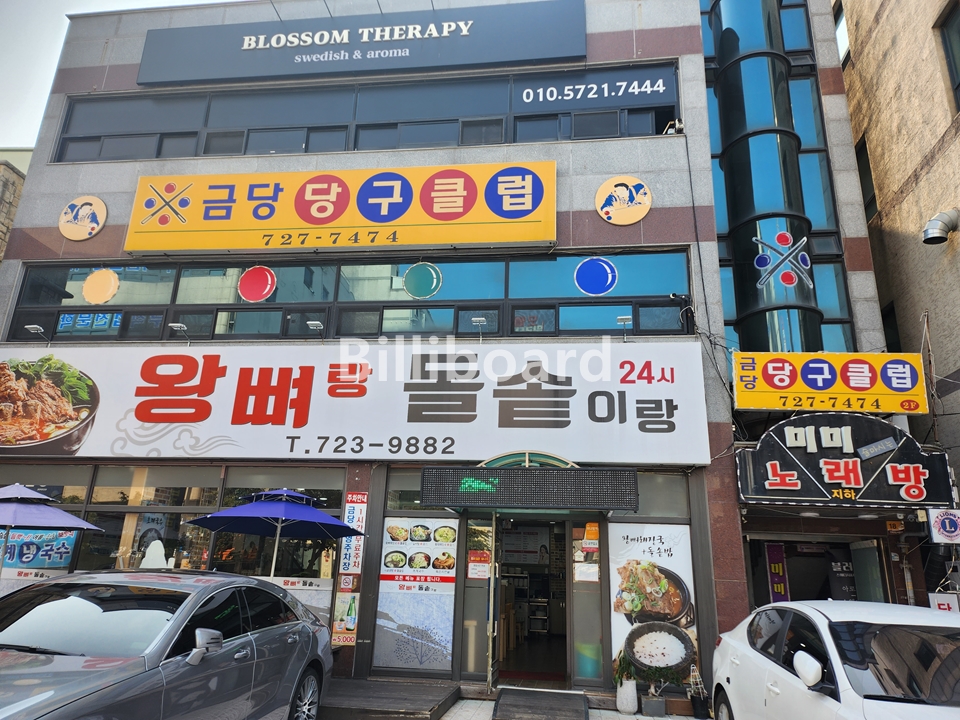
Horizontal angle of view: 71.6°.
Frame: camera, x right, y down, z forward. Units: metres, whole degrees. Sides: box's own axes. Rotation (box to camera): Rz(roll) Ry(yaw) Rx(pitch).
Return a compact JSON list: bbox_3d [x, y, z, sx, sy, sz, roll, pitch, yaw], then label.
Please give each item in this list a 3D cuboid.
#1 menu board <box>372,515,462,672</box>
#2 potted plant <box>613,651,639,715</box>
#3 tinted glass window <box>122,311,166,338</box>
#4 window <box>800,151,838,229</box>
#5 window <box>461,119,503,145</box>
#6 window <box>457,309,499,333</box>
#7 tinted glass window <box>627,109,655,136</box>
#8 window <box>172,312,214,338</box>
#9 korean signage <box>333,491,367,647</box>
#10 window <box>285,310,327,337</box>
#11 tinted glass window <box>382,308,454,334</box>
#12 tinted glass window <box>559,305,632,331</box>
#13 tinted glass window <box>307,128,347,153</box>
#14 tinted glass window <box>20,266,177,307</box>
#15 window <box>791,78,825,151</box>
[{"bbox_3d":[-0.816,3.077,8.846,1.044,1.866,0.040,0,-17,7],"label":"menu board"},{"bbox_3d":[1.731,3.825,7.913,0.270,0.650,0.270,0,-18,7],"label":"potted plant"},{"bbox_3d":[-5.339,-0.550,10.591,0.708,0.436,0.050,0,-17,7],"label":"tinted glass window"},{"bbox_3d":[4.719,-2.363,9.313,0.387,1.206,0.080,0,-16,7],"label":"window"},{"bbox_3d":[0.024,-3.750,10.921,0.687,0.481,0.050,0,-17,7],"label":"window"},{"bbox_3d":[-0.024,-0.540,9.197,0.568,0.337,0.080,0,-16,7],"label":"window"},{"bbox_3d":[2.586,-3.785,10.635,0.437,0.494,0.070,0,-18,7],"label":"tinted glass window"},{"bbox_3d":[-4.165,-0.513,9.699,0.620,0.420,0.080,0,-16,7],"label":"window"},{"bbox_3d":[-1.739,2.785,8.969,0.304,1.971,0.030,0,-17,7],"label":"korean signage"},{"bbox_3d":[-2.692,-0.563,10.273,0.607,0.398,0.060,0,-17,7],"label":"window"},{"bbox_3d":[-0.928,-0.581,10.059,1.073,0.383,0.060,0,-17,7],"label":"tinted glass window"},{"bbox_3d":[1.689,-0.624,9.765,1.067,0.400,0.050,0,-17,7],"label":"tinted glass window"},{"bbox_3d":[-2.592,-3.709,11.246,0.639,0.397,0.060,0,-17,7],"label":"tinted glass window"},{"bbox_3d":[-6.267,-1.220,10.923,2.726,0.726,0.080,0,-18,7],"label":"tinted glass window"},{"bbox_3d":[5.207,-3.928,10.587,0.387,1.260,0.050,0,-18,7],"label":"window"}]

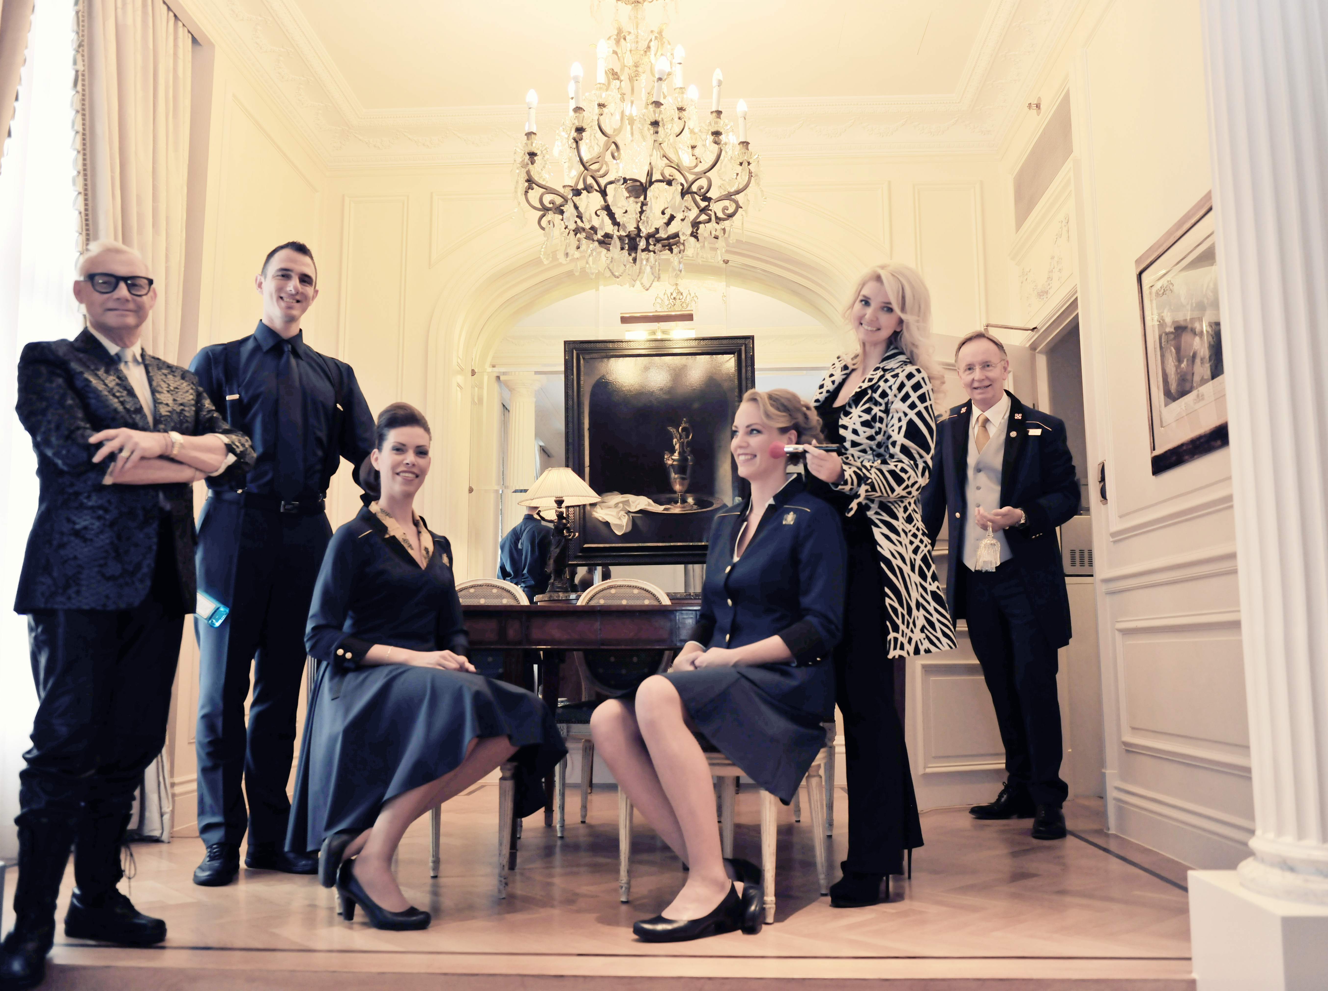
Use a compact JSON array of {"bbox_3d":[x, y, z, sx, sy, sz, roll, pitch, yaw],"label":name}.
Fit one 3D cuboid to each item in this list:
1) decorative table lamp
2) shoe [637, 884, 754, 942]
[{"bbox_3d":[-0.496,0.167,5.518,0.395,0.608,0.395,-1,-8,3],"label":"decorative table lamp"},{"bbox_3d":[0.053,0.940,2.639,0.255,0.110,0.088,3,-9,-21],"label":"shoe"}]

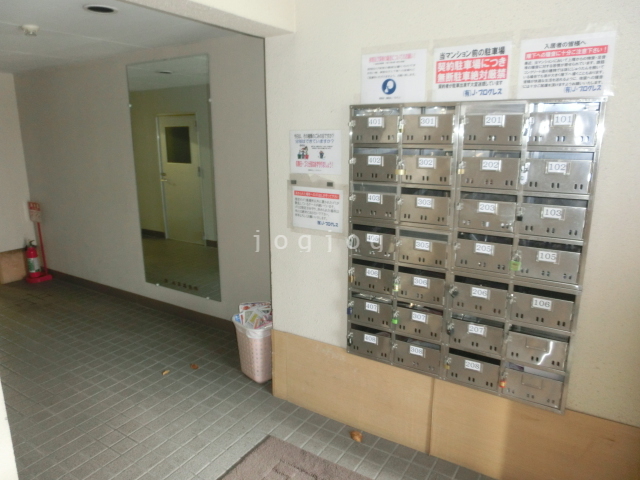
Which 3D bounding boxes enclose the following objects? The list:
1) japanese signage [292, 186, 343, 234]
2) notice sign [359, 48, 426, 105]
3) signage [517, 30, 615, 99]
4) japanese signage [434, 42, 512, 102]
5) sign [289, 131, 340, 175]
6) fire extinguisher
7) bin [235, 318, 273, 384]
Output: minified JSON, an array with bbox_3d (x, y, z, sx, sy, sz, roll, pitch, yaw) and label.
[{"bbox_3d":[-0.014,-0.154,2.240,0.297,0.210,0.010,8,15,30],"label":"japanese signage"},{"bbox_3d":[0.318,-0.712,1.946,0.300,0.210,0.010,8,15,31],"label":"notice sign"},{"bbox_3d":[0.886,-0.628,1.606,0.300,0.210,0.010,8,15,31],"label":"signage"},{"bbox_3d":[0.602,-0.669,1.776,0.300,0.210,0.010,8,15,31],"label":"japanese signage"},{"bbox_3d":[-0.025,-0.437,2.225,0.300,0.210,0.010,8,15,31],"label":"sign"},{"bbox_3d":[-3.183,0.219,4.928,0.155,0.450,0.145,-8,15,-33],"label":"fire extinguisher"},{"bbox_3d":[-0.390,0.710,2.950,0.290,0.390,0.240,12,18,43],"label":"bin"}]

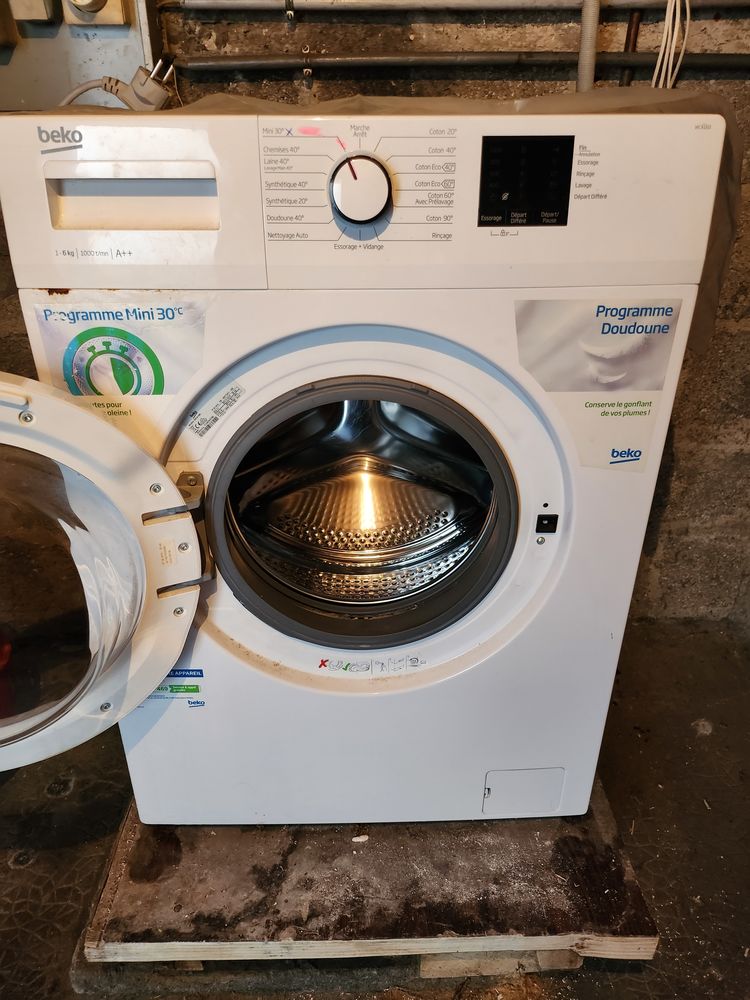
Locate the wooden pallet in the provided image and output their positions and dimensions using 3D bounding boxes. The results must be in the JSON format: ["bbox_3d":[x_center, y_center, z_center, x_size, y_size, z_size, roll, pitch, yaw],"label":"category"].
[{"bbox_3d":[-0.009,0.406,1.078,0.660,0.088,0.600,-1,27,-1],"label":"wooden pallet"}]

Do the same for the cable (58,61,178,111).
[{"bbox_3d":[-0.241,-0.399,0.677,0.115,0.052,0.055,-1,27,-1],"label":"cable"}]

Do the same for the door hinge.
[{"bbox_3d":[-0.185,0.033,0.704,0.038,0.132,0.032,-1,27,-1],"label":"door hinge"}]

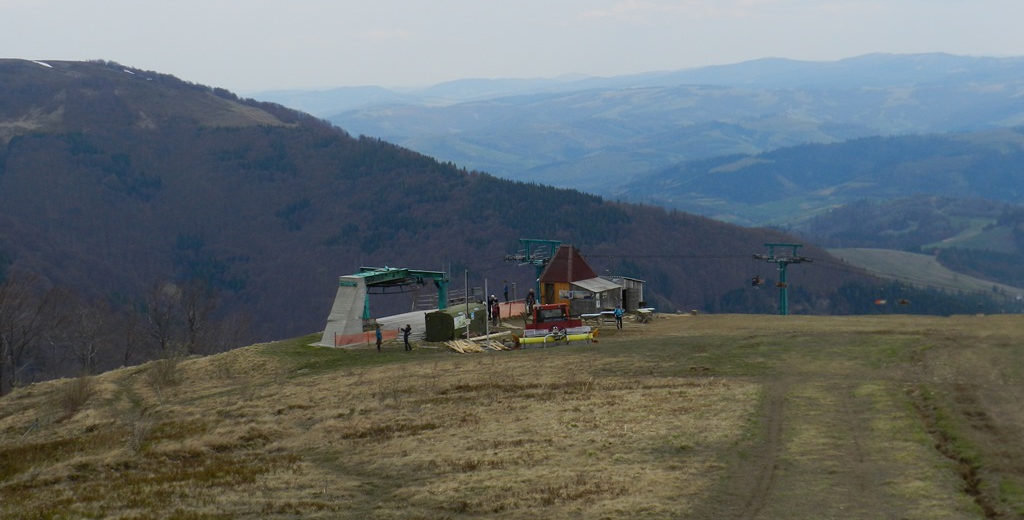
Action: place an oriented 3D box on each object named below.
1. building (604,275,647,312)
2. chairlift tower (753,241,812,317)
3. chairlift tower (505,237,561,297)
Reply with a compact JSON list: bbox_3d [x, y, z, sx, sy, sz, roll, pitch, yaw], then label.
[{"bbox_3d":[8.241,2.383,117.969,2.500,2.650,2.800,3,9,37],"label":"building"},{"bbox_3d":[27.843,2.485,160.500,4.400,8.200,3.800,3,9,37],"label":"chairlift tower"},{"bbox_3d":[2.355,1.013,124.317,4.300,5.200,3.800,3,9,37],"label":"chairlift tower"}]

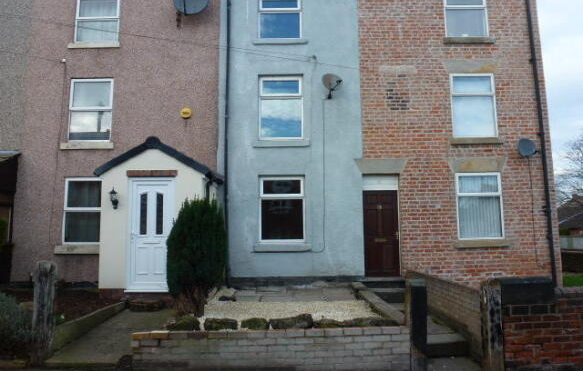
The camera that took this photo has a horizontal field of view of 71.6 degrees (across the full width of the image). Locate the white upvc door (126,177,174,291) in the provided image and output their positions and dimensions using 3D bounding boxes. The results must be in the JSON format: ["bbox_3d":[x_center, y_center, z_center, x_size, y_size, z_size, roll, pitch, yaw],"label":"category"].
[{"bbox_3d":[-2.559,0.892,7.409,0.865,2.071,0.090,-1,-7,-1],"label":"white upvc door"}]

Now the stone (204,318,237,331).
[{"bbox_3d":[-0.909,1.808,5.248,0.420,0.150,0.240,-1,-7,0],"label":"stone"}]

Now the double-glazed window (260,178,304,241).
[{"bbox_3d":[-0.206,0.544,9.323,1.020,1.480,0.090,-1,-7,0],"label":"double-glazed window"}]

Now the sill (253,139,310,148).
[{"bbox_3d":[-0.225,-0.962,9.459,1.290,0.165,0.170,-1,-7,0],"label":"sill"}]

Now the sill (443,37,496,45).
[{"bbox_3d":[4.249,-3.437,9.725,1.200,0.160,0.170,-1,-7,0],"label":"sill"}]

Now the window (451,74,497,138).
[{"bbox_3d":[4.288,-1.875,9.512,1.054,1.534,0.090,-1,-7,-1],"label":"window"}]

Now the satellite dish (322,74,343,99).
[{"bbox_3d":[0.947,-2.282,9.332,0.450,0.530,0.380,2,-7,-22],"label":"satellite dish"}]

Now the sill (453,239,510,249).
[{"bbox_3d":[4.290,1.318,9.155,1.260,0.170,0.170,-1,-7,0],"label":"sill"}]

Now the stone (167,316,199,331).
[{"bbox_3d":[-1.402,1.802,5.252,0.420,0.165,0.250,-1,-7,0],"label":"stone"}]

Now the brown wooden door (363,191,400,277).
[{"bbox_3d":[2.073,1.110,9.310,0.820,1.980,0.070,-1,-7,0],"label":"brown wooden door"}]

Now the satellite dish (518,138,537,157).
[{"bbox_3d":[5.338,-0.848,9.131,0.430,0.420,0.310,2,-7,-18],"label":"satellite dish"}]

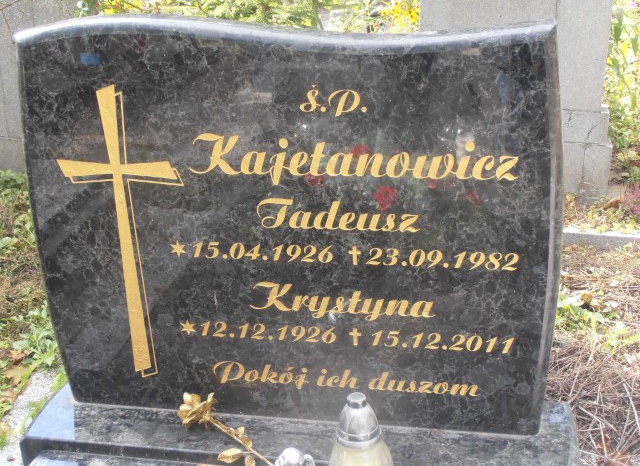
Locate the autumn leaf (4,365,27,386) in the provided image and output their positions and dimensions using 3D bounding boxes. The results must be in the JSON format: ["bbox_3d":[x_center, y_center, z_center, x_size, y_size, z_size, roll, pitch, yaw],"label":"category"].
[{"bbox_3d":[-0.578,0.270,2.000,0.047,0.015,0.060,4,22,17],"label":"autumn leaf"}]

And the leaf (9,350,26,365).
[{"bbox_3d":[-0.594,0.245,2.070,0.038,0.015,0.050,4,22,17],"label":"leaf"}]

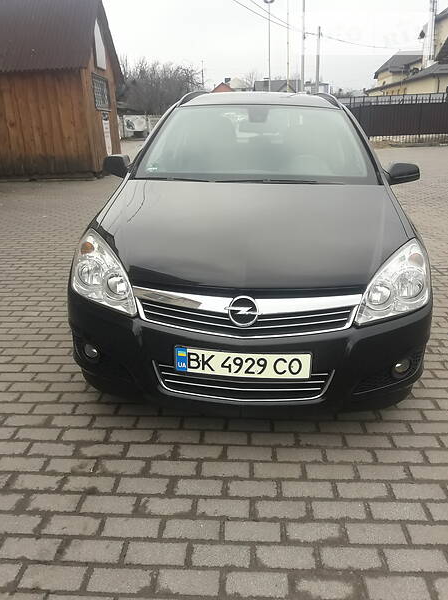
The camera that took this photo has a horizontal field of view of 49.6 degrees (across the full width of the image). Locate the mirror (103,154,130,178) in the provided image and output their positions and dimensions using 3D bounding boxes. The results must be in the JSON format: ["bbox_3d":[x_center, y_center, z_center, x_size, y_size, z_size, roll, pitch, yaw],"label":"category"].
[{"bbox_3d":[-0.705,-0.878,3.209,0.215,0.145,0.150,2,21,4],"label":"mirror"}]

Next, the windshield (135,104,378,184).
[{"bbox_3d":[0.205,-0.979,3.015,1.380,0.440,0.870,2,21,4],"label":"windshield"}]

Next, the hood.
[{"bbox_3d":[0.127,-0.345,2.295,1.480,0.300,1.090,2,21,4],"label":"hood"}]

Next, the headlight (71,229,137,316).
[{"bbox_3d":[-0.508,-0.145,2.170,0.370,0.250,0.530,2,21,4],"label":"headlight"}]

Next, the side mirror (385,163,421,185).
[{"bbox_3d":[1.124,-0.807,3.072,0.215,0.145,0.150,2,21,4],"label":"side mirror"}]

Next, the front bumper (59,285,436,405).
[{"bbox_3d":[0.094,0.159,2.118,1.680,0.540,0.540,2,21,4],"label":"front bumper"}]

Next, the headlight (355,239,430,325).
[{"bbox_3d":[0.718,-0.097,2.078,0.370,0.250,0.530,2,21,4],"label":"headlight"}]

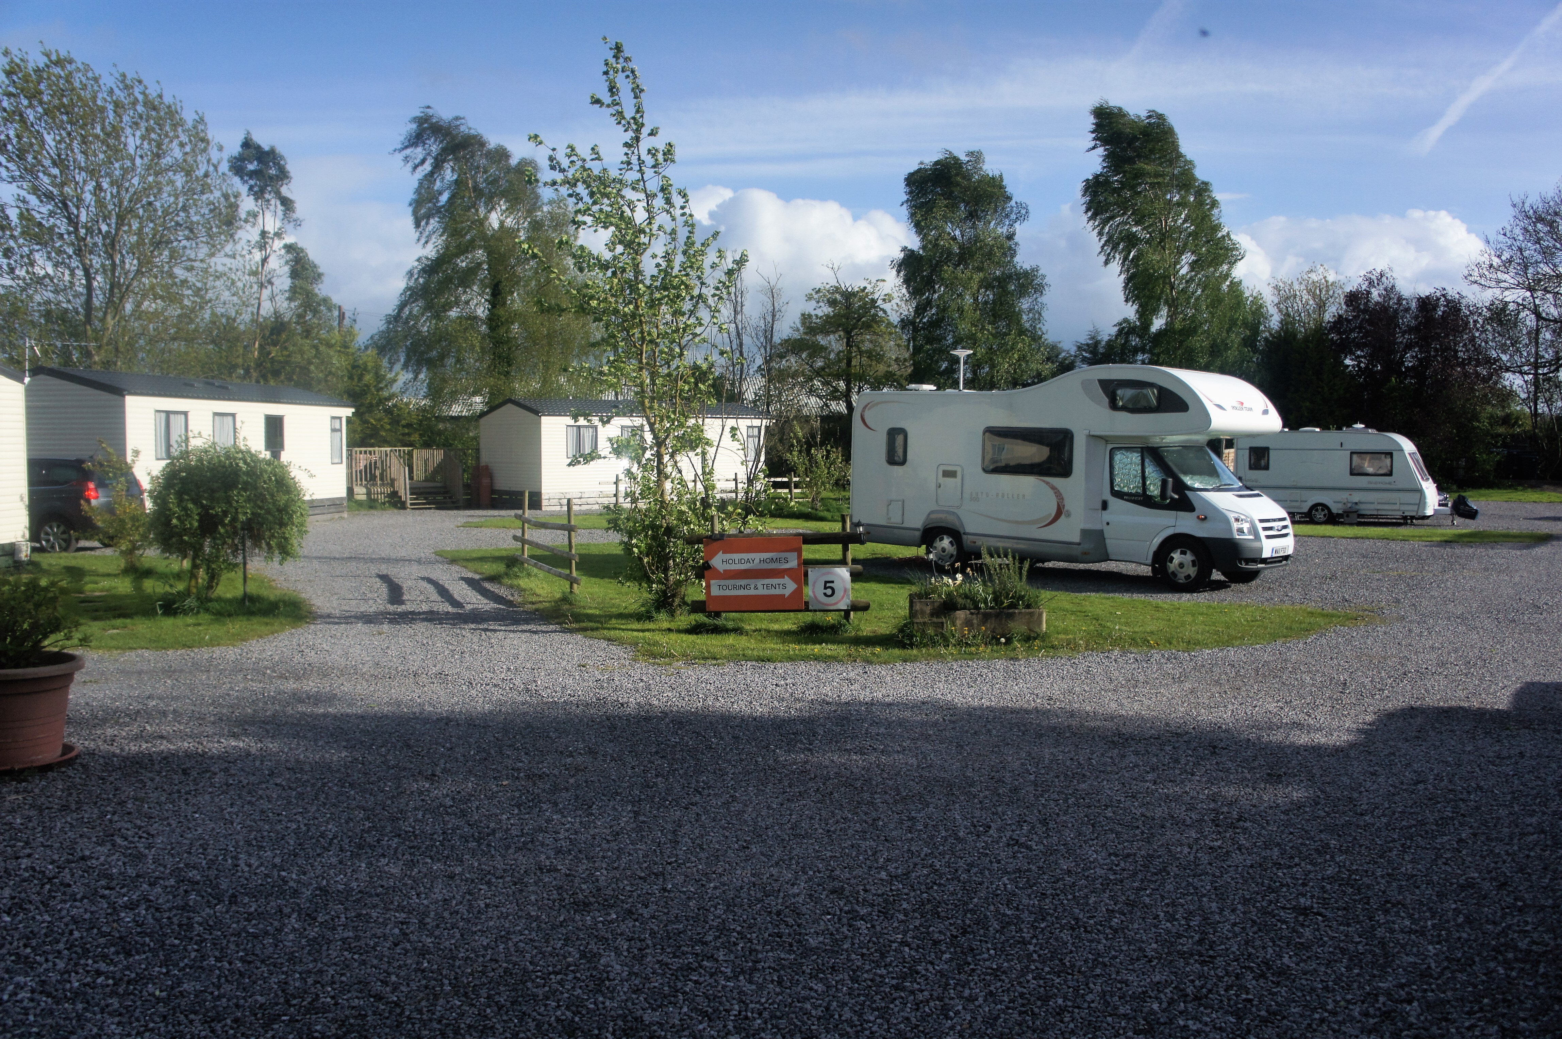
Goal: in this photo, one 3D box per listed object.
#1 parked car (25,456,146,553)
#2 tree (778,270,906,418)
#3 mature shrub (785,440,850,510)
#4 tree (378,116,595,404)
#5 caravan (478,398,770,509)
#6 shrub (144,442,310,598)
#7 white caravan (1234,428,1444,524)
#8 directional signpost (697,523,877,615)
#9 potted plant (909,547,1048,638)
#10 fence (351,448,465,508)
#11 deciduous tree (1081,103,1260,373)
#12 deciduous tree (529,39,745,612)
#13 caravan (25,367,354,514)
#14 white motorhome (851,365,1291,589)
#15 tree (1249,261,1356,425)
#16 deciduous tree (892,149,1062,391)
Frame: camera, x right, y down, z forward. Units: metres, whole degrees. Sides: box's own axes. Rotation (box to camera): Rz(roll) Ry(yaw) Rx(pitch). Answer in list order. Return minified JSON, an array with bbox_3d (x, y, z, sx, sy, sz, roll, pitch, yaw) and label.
[{"bbox_3d":[-13.275,-0.218,20.419,4.550,1.660,1.830,0,3,-7],"label":"parked car"},{"bbox_3d":[2.247,-5.020,44.787,4.720,8.550,4.720,0,3,0],"label":"tree"},{"bbox_3d":[1.104,-1.389,37.184,2.100,2.200,2.000,0,3,0],"label":"mature shrub"},{"bbox_3d":[-11.360,-8.241,46.608,8.370,14.770,8.370,0,3,0],"label":"tree"},{"bbox_3d":[-5.154,-2.292,41.763,9.600,3.450,3.650,-3,5,-44],"label":"caravan"},{"bbox_3d":[-7.156,-0.046,15.727,2.100,2.080,2.000,0,3,0],"label":"shrub"},{"bbox_3d":[15.054,-1.207,32.484,5.000,2.550,2.250,2,4,29],"label":"white caravan"},{"bbox_3d":[-0.013,0.539,13.132,1.960,1.100,0.220,0,3,0],"label":"directional signpost"},{"bbox_3d":[1.954,0.716,12.260,1.370,0.880,0.800,0,3,0],"label":"potted plant"},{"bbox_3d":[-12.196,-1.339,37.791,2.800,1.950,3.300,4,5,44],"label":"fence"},{"bbox_3d":[17.955,-10.038,55.489,8.200,17.400,7.300,1,4,9],"label":"deciduous tree"},{"bbox_3d":[-1.576,-2.083,13.403,2.380,6.300,2.260,0,3,0],"label":"deciduous tree"},{"bbox_3d":[-14.412,-1.649,29.457,3.650,3.450,9.600,1,4,7],"label":"caravan"},{"bbox_3d":[4.260,-0.700,18.120,6.500,3.050,2.300,5,6,43],"label":"white motorhome"},{"bbox_3d":[25.213,-6.925,58.182,5.100,10.900,5.200,1,4,11],"label":"tree"},{"bbox_3d":[8.491,-8.559,52.599,7.120,14.730,7.120,0,3,0],"label":"deciduous tree"}]

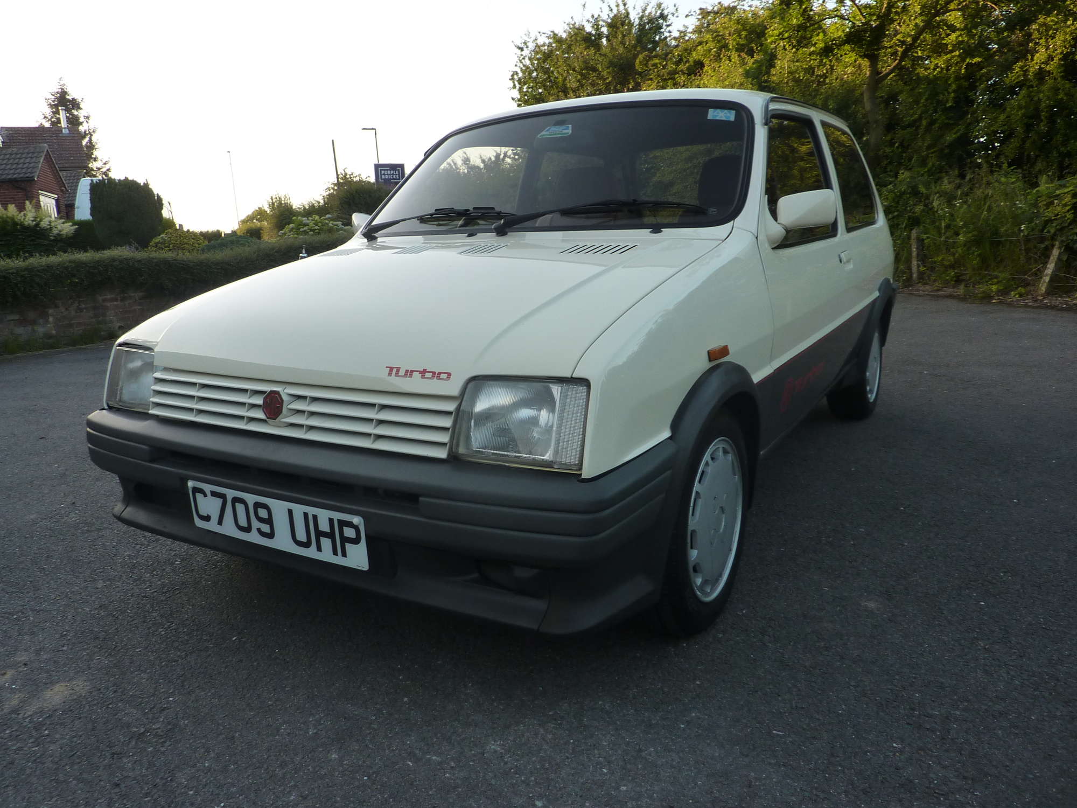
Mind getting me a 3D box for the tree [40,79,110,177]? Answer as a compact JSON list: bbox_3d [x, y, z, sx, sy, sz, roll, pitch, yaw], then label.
[{"bbox_3d":[-21.478,-10.725,36.000,3.300,8.000,3.300,-9,14,-28],"label":"tree"}]

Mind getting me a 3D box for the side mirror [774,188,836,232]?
[{"bbox_3d":[0.707,-0.509,2.033,0.165,0.105,0.110,6,15,30],"label":"side mirror"}]

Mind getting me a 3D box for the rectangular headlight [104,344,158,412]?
[{"bbox_3d":[-0.985,-0.067,1.916,0.250,0.155,0.115,6,15,30],"label":"rectangular headlight"}]

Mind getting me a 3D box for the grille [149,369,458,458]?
[{"bbox_3d":[-0.526,0.013,1.599,0.890,0.115,0.075,6,15,30],"label":"grille"}]

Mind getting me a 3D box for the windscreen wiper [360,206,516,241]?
[{"bbox_3d":[-0.311,-0.566,2.471,0.590,0.085,0.090,6,15,30],"label":"windscreen wiper"}]

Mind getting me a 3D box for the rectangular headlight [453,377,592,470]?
[{"bbox_3d":[-0.024,0.026,1.348,0.250,0.155,0.115,6,15,30],"label":"rectangular headlight"}]

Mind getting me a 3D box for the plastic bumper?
[{"bbox_3d":[-0.481,0.202,1.708,1.540,0.345,0.340,6,15,30],"label":"plastic bumper"}]

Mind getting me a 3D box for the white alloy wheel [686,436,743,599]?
[{"bbox_3d":[0.350,0.258,1.822,0.145,0.375,0.375,6,15,30],"label":"white alloy wheel"}]

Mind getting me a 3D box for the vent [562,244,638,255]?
[{"bbox_3d":[0.153,-0.405,2.050,0.190,0.018,0.105,6,25,30],"label":"vent"}]

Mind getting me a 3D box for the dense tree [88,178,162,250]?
[{"bbox_3d":[-8.737,-3.769,16.500,1.400,1.950,1.400,-8,14,-26],"label":"dense tree"}]

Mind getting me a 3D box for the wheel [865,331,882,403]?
[{"bbox_3d":[1.521,-0.193,3.690,0.145,0.375,0.375,6,15,30],"label":"wheel"}]

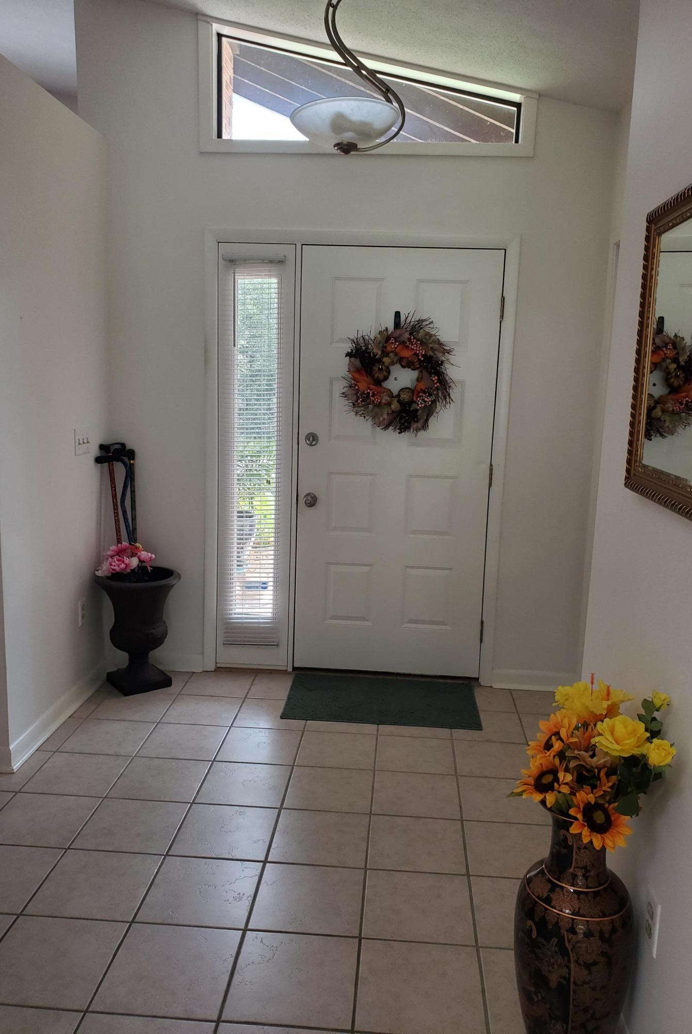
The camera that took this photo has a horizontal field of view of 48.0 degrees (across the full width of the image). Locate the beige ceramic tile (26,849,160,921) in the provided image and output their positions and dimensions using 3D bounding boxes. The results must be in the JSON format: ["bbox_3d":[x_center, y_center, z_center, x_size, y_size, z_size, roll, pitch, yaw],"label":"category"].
[{"bbox_3d":[-0.708,1.043,2.207,0.297,0.010,0.295,2,9,4],"label":"beige ceramic tile"}]

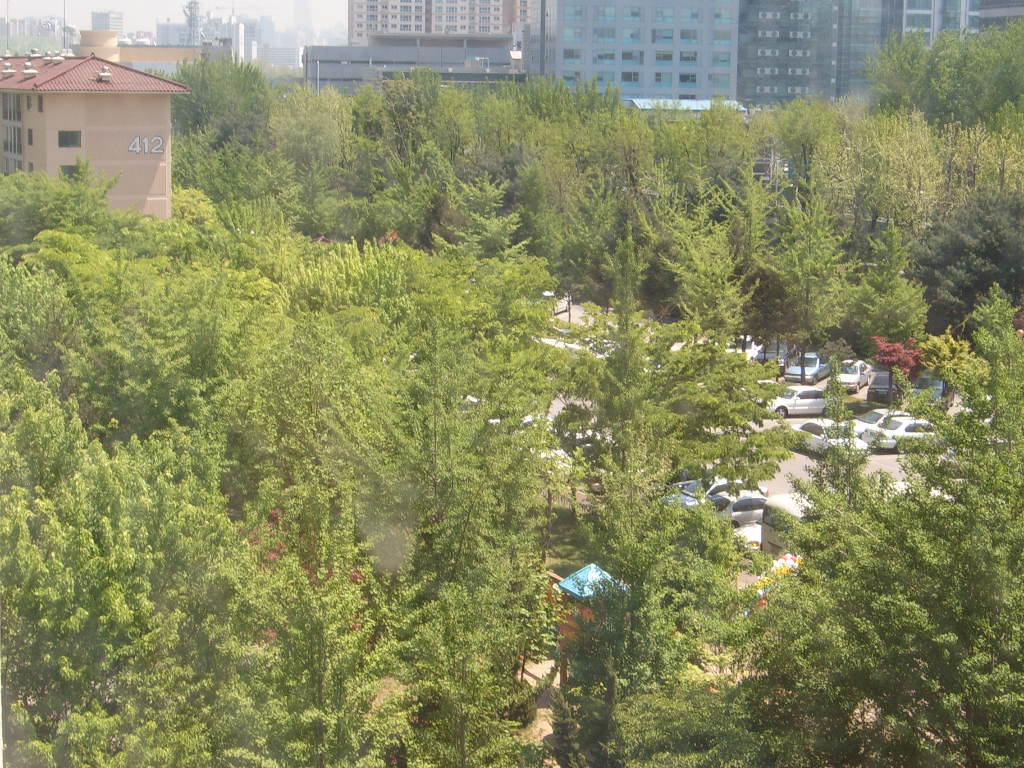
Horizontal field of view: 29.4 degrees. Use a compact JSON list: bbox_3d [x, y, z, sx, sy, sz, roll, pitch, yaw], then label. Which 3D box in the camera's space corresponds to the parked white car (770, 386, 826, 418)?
[{"bbox_3d":[15.329,0.915,103.258,4.480,1.420,1.720,-1,9,-13],"label":"parked white car"}]

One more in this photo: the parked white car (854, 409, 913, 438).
[{"bbox_3d":[18.214,2.002,96.630,4.480,1.420,1.720,-3,10,-25],"label":"parked white car"}]

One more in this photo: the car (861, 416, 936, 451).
[{"bbox_3d":[19.424,2.326,94.688,4.400,1.420,1.720,-5,11,-34],"label":"car"}]

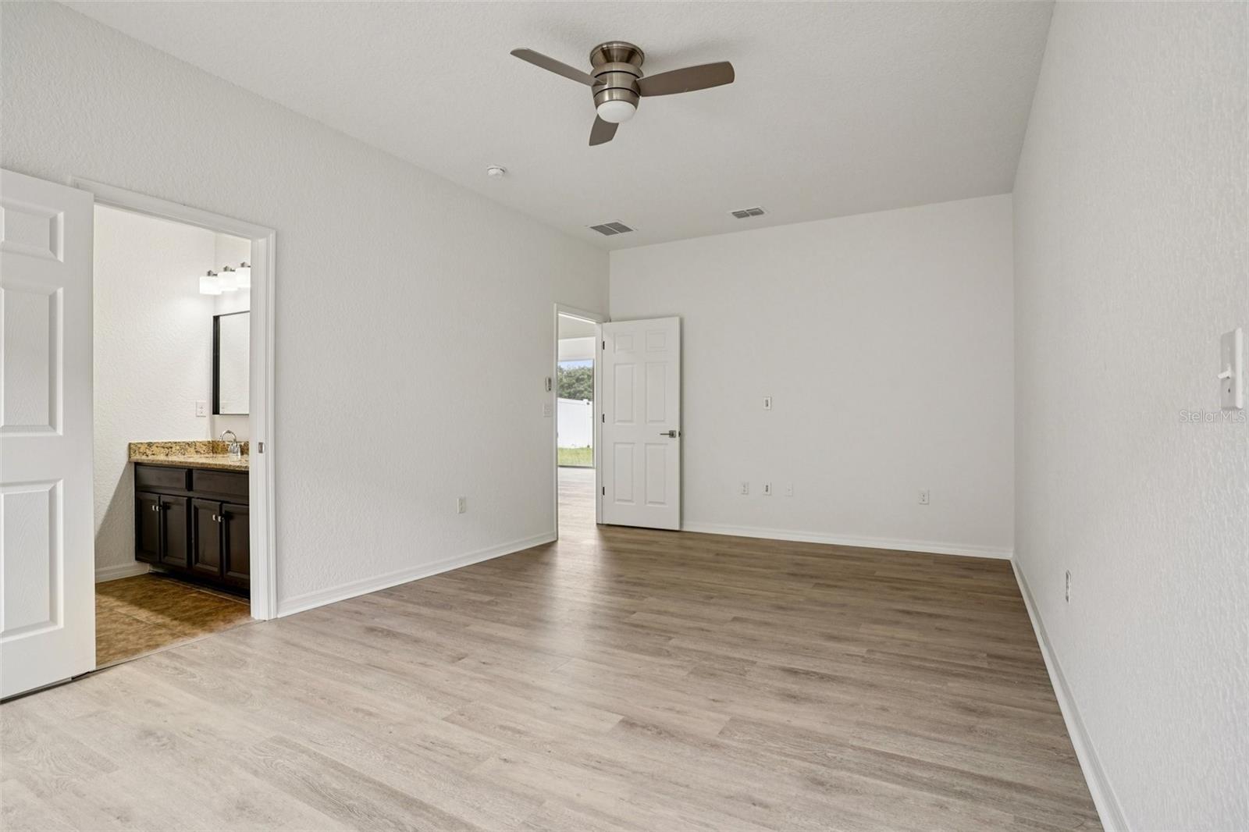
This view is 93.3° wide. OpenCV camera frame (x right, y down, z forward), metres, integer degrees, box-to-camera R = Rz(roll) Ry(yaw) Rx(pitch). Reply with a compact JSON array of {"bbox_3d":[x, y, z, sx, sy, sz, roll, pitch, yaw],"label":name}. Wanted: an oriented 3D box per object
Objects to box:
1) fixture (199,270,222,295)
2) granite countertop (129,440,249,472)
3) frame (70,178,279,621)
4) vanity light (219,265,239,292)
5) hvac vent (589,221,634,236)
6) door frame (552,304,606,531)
[{"bbox_3d":[-2.992,-0.964,4.266,0.125,0.165,0.130,0,-1,31],"label":"fixture"},{"bbox_3d":[-2.580,0.250,3.845,1.580,0.128,0.520,0,-1,31],"label":"granite countertop"},{"bbox_3d":[-2.164,0.044,2.875,0.140,2.110,0.860,0,-1,31],"label":"frame"},{"bbox_3d":[-2.778,-0.965,4.137,0.125,0.165,0.130,0,-1,31],"label":"vanity light"},{"bbox_3d":[-0.113,-1.694,5.369,0.320,0.030,0.320,0,-1,31],"label":"hvac vent"},{"bbox_3d":[-0.443,0.059,5.716,0.140,2.130,0.872,0,-1,31],"label":"door frame"}]

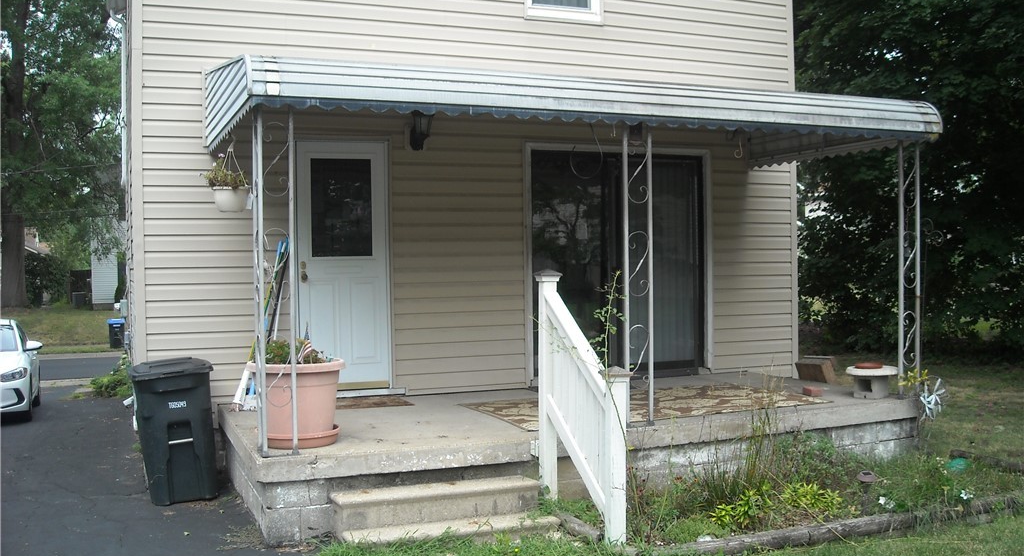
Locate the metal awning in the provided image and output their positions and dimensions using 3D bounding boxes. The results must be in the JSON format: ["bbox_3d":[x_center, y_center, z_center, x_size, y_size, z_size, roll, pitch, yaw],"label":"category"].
[{"bbox_3d":[0.451,-1.334,8.036,5.240,0.640,2.370,-1,1,-23],"label":"metal awning"}]

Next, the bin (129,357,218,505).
[{"bbox_3d":[-2.337,1.035,7.131,0.520,0.920,0.620,-1,1,-23],"label":"bin"}]

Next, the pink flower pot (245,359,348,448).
[{"bbox_3d":[-1.371,0.784,6.597,0.620,0.520,0.620,-1,1,-23],"label":"pink flower pot"}]

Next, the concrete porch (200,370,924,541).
[{"bbox_3d":[0.453,1.243,7.957,5.030,0.510,2.580,-1,1,-23],"label":"concrete porch"}]

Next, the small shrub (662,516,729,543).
[{"bbox_3d":[1.046,1.412,6.048,0.360,0.150,0.340,-1,1,-23],"label":"small shrub"}]

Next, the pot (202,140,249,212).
[{"bbox_3d":[-1.937,-0.692,6.997,0.290,0.490,0.300,-1,1,-23],"label":"pot"}]

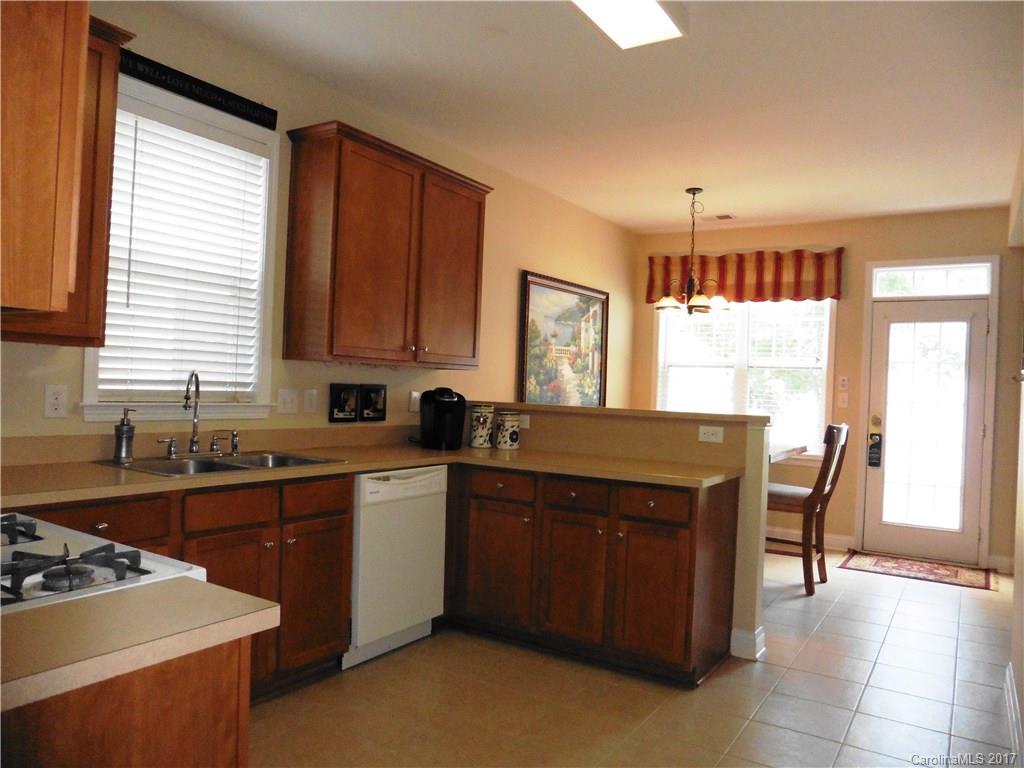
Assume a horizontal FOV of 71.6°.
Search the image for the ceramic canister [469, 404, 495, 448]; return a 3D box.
[{"bbox_3d":[-0.166,0.240,4.037,0.135,0.235,0.135,2,0,0],"label":"ceramic canister"}]

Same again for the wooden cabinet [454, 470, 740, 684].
[{"bbox_3d":[0.392,0.854,3.533,1.280,0.875,0.610,2,0,33],"label":"wooden cabinet"}]

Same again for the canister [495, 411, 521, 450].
[{"bbox_3d":[-0.009,0.266,4.032,0.130,0.204,0.130,2,0,33],"label":"canister"}]

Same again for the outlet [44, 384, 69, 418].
[{"bbox_3d":[-1.673,0.064,2.605,0.008,0.116,0.072,2,0,33],"label":"outlet"}]

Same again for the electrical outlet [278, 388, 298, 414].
[{"bbox_3d":[-1.100,0.087,3.483,0.008,0.117,0.114,2,0,33],"label":"electrical outlet"}]

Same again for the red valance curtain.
[{"bbox_3d":[2.036,-0.951,6.380,1.730,0.460,0.095,2,0,33],"label":"red valance curtain"}]

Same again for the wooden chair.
[{"bbox_3d":[1.913,0.804,4.797,0.575,1.080,0.450,2,0,33],"label":"wooden chair"}]

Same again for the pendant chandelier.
[{"bbox_3d":[1.326,-0.983,5.253,0.550,0.922,0.550,2,0,33],"label":"pendant chandelier"}]

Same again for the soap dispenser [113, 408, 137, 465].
[{"bbox_3d":[-1.461,0.198,2.692,0.090,0.210,0.078,2,0,-5],"label":"soap dispenser"}]

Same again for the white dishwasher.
[{"bbox_3d":[-0.756,0.815,3.468,0.610,0.864,0.600,2,0,33],"label":"white dishwasher"}]

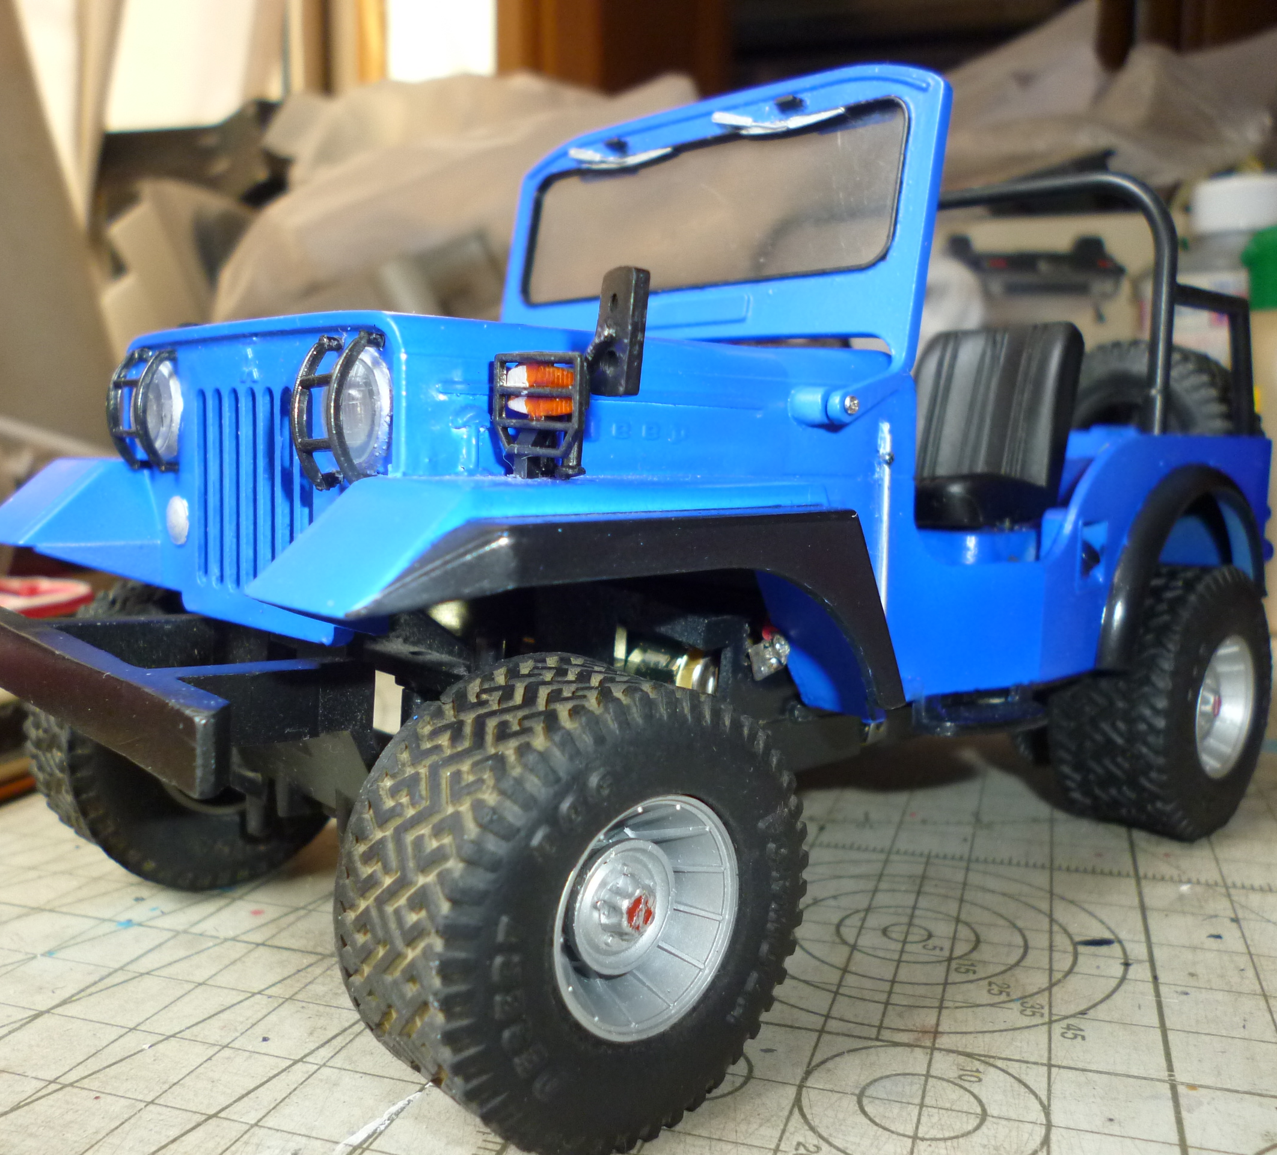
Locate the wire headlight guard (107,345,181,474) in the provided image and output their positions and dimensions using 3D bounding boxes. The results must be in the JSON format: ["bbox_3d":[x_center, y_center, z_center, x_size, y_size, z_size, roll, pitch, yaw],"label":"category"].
[{"bbox_3d":[-0.051,-0.017,0.127,0.005,0.012,0.008,-7,10,-42],"label":"wire headlight guard"}]

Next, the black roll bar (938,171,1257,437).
[{"bbox_3d":[0.057,-0.040,0.198,0.035,0.035,0.072,-7,10,-42],"label":"black roll bar"}]

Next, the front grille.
[{"bbox_3d":[-0.035,-0.008,0.116,0.002,0.020,0.023,-7,10,-42],"label":"front grille"}]

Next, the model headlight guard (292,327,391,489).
[{"bbox_3d":[-0.024,-0.013,0.098,0.005,0.012,0.008,-7,10,-42],"label":"model headlight guard"}]

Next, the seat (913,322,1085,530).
[{"bbox_3d":[0.042,-0.020,0.162,0.026,0.025,0.021,-7,10,-42],"label":"seat"}]

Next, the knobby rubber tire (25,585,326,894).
[{"bbox_3d":[-0.053,0.018,0.153,0.037,0.037,0.016,-7,10,-42],"label":"knobby rubber tire"}]

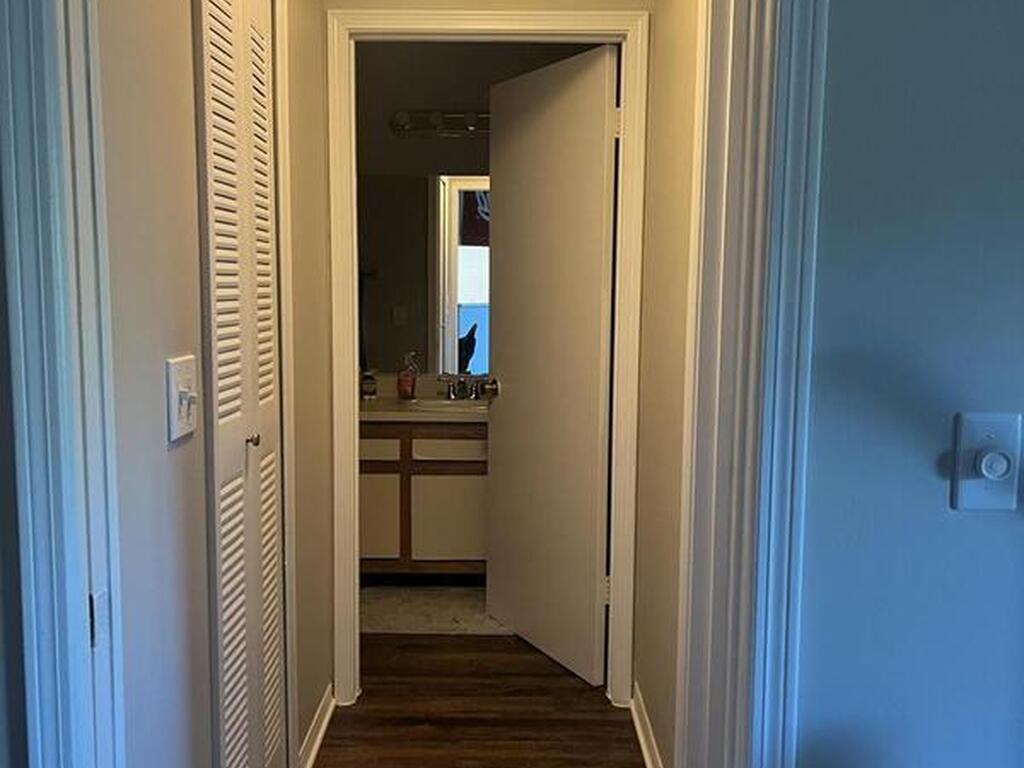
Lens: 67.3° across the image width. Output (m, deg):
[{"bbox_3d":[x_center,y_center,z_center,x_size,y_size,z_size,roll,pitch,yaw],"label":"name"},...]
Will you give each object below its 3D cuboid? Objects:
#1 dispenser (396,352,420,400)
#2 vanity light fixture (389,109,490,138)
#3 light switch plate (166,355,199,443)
[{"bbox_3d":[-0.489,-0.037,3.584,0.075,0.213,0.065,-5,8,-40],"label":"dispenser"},{"bbox_3d":[-0.228,-1.173,3.471,0.640,0.110,0.120,1,6,0],"label":"vanity light fixture"},{"bbox_3d":[-0.511,0.022,1.196,0.016,0.120,0.088,1,6,0],"label":"light switch plate"}]

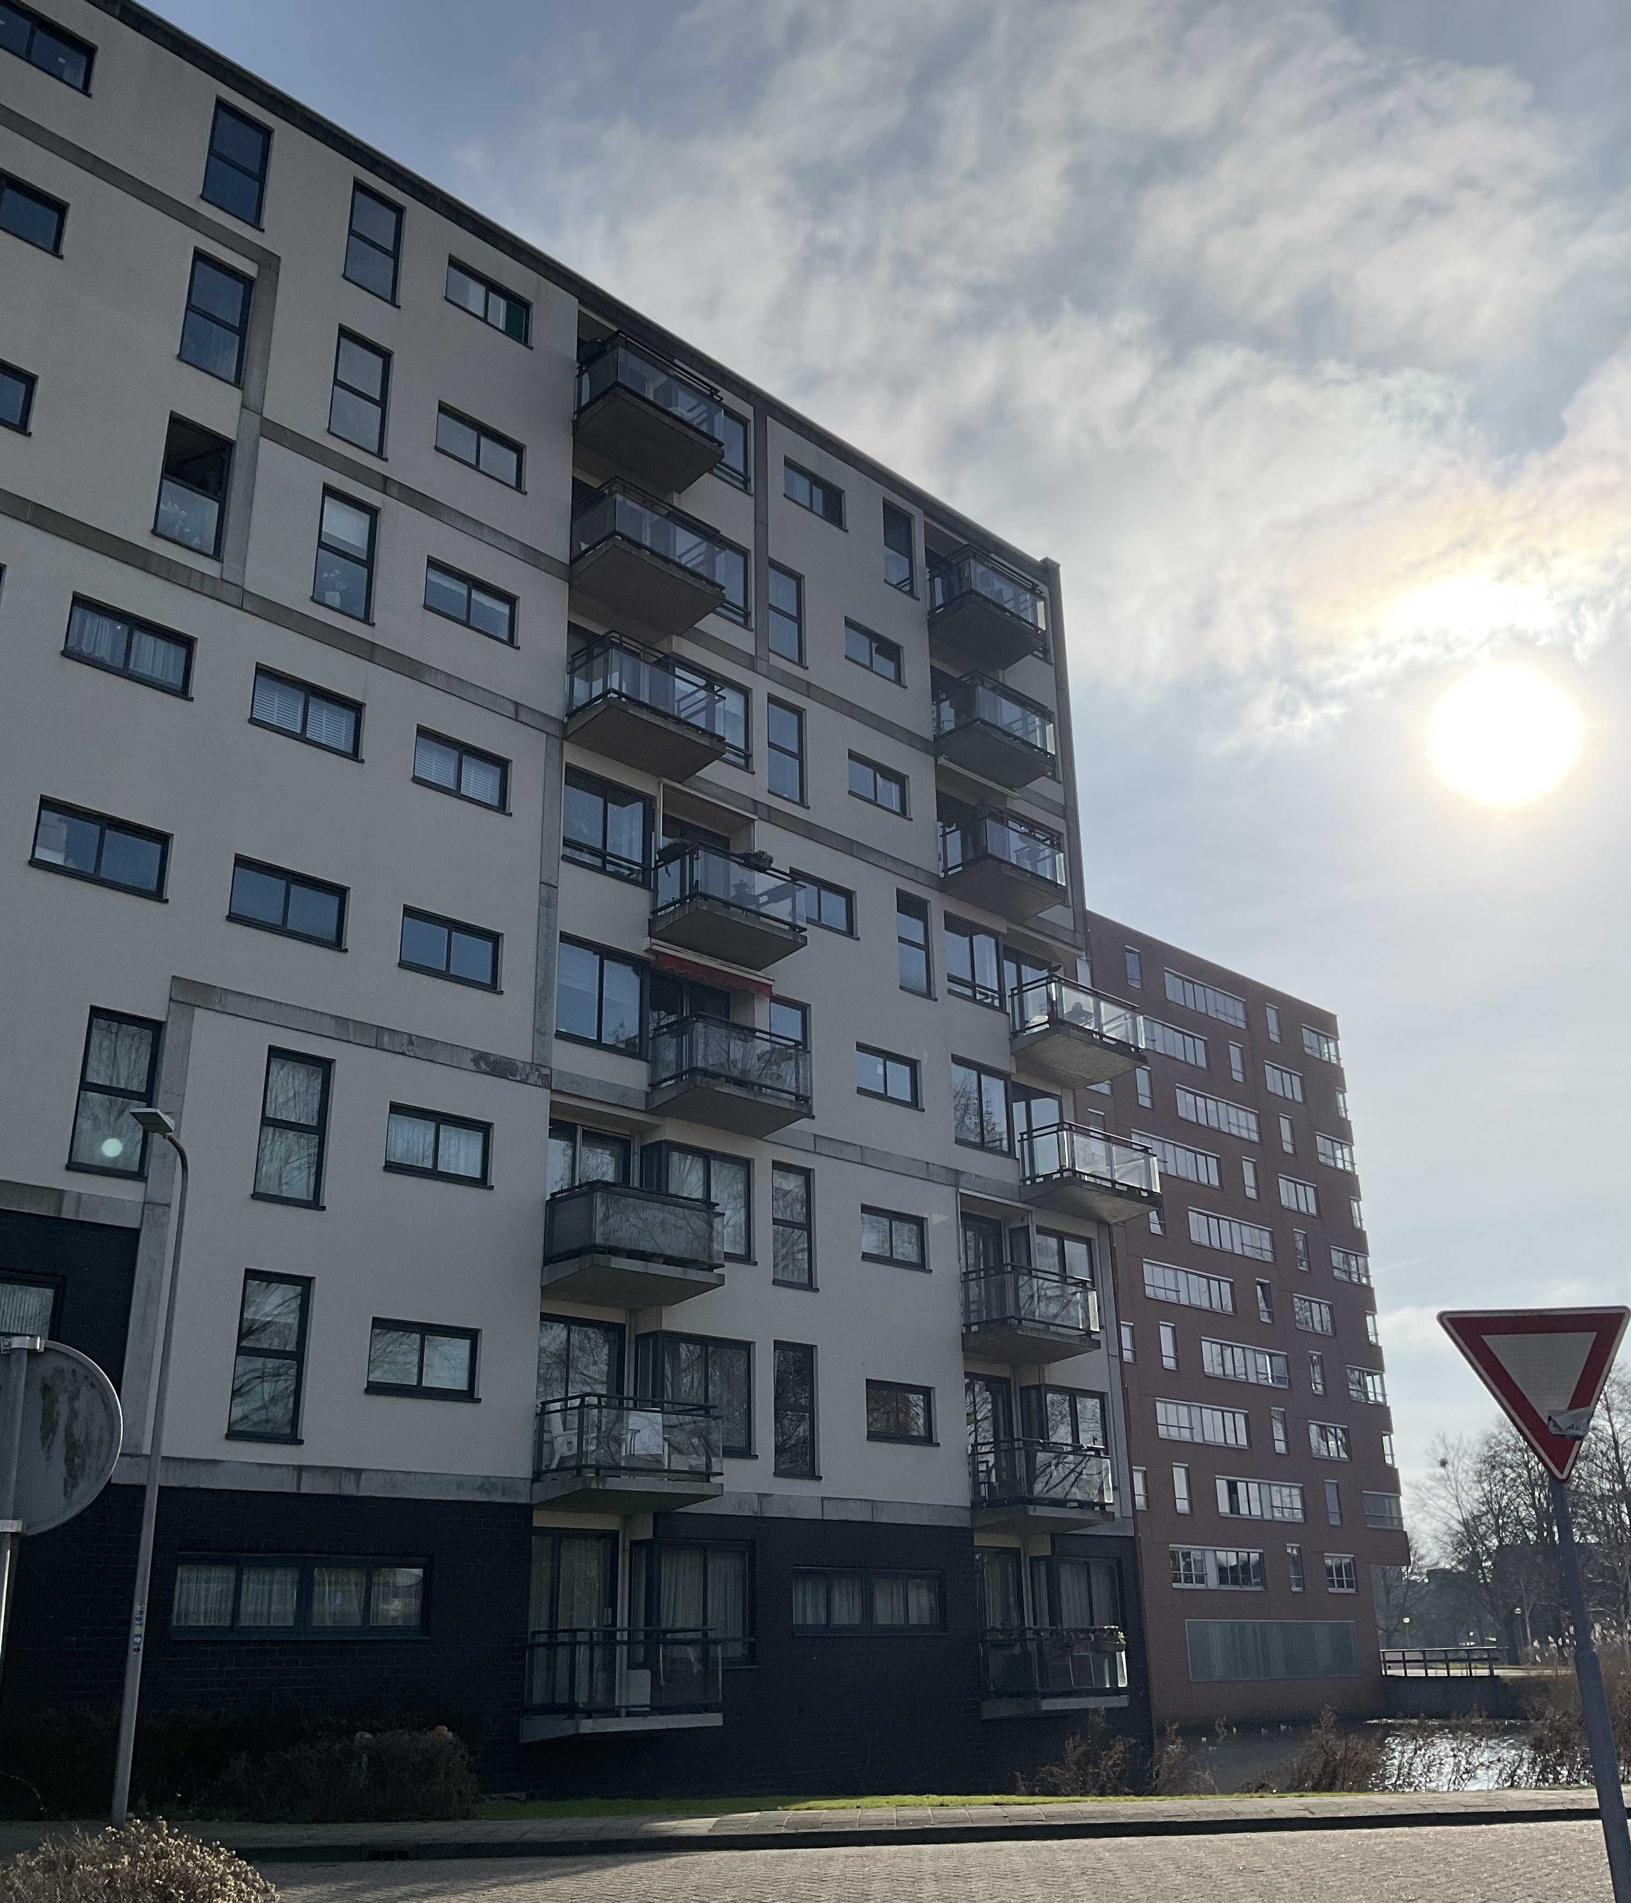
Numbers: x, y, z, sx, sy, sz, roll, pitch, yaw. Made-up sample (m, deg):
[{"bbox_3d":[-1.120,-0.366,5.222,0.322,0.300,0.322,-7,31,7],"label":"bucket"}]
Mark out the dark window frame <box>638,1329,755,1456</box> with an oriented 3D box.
[{"bbox_3d":[-1.667,6.353,25.889,0.500,1.659,1.836,-20,-28,41],"label":"dark window frame"}]

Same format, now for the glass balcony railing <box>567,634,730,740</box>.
[{"bbox_3d":[-2.520,-3.785,27.474,1.050,1.030,2.230,-20,-28,41],"label":"glass balcony railing"}]

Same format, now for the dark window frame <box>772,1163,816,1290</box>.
[{"bbox_3d":[-0.378,4.159,27.555,0.120,1.841,0.863,-20,-28,41],"label":"dark window frame"}]

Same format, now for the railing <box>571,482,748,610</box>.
[{"bbox_3d":[-2.577,-6.197,28.205,2.143,0.987,1.077,19,-29,-41],"label":"railing"}]

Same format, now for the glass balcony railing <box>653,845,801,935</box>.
[{"bbox_3d":[-1.249,-0.788,27.445,2.243,0.827,1.077,19,-29,-41],"label":"glass balcony railing"}]

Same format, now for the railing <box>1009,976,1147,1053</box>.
[{"bbox_3d":[4.870,1.364,33.842,1.088,0.938,2.638,-20,-28,41],"label":"railing"}]

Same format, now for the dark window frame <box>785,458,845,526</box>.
[{"bbox_3d":[-0.024,-8.314,33.243,0.130,0.878,1.550,-21,-29,41],"label":"dark window frame"}]

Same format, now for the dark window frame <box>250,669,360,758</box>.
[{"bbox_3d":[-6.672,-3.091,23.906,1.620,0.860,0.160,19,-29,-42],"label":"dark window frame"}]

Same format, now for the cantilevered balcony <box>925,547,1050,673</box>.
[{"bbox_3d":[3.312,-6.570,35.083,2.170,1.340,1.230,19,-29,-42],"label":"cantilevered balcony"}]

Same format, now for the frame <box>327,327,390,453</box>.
[{"bbox_3d":[-6.862,-8.407,27.504,0.140,1.947,0.968,-20,-28,41],"label":"frame"}]

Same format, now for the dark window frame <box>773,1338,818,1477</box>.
[{"bbox_3d":[-0.291,6.701,26.599,0.130,1.877,0.886,-21,-29,41],"label":"dark window frame"}]

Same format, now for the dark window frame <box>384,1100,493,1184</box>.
[{"bbox_3d":[-5.145,2.682,24.906,0.140,0.937,1.710,-20,-28,41],"label":"dark window frame"}]

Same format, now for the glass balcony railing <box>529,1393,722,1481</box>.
[{"bbox_3d":[-2.508,6.778,25.100,1.102,1.051,2.451,-20,-28,41],"label":"glass balcony railing"}]

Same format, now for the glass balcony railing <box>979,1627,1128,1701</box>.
[{"bbox_3d":[3.657,10.881,27.986,2.153,0.917,1.077,19,-29,-41],"label":"glass balcony railing"}]

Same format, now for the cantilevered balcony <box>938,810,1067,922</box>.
[{"bbox_3d":[3.430,-1.541,33.232,1.085,1.255,2.242,-21,-29,41],"label":"cantilevered balcony"}]

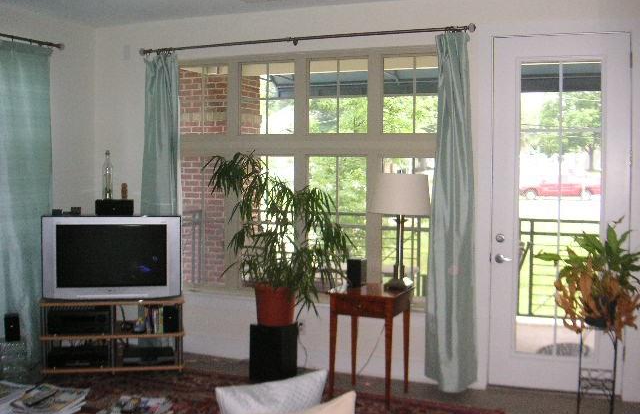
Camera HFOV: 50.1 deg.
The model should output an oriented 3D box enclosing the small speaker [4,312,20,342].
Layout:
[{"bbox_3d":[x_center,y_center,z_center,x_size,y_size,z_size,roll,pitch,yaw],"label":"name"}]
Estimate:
[{"bbox_3d":[-2.207,0.865,4.910,0.105,0.195,0.130,-2,4,-22],"label":"small speaker"}]

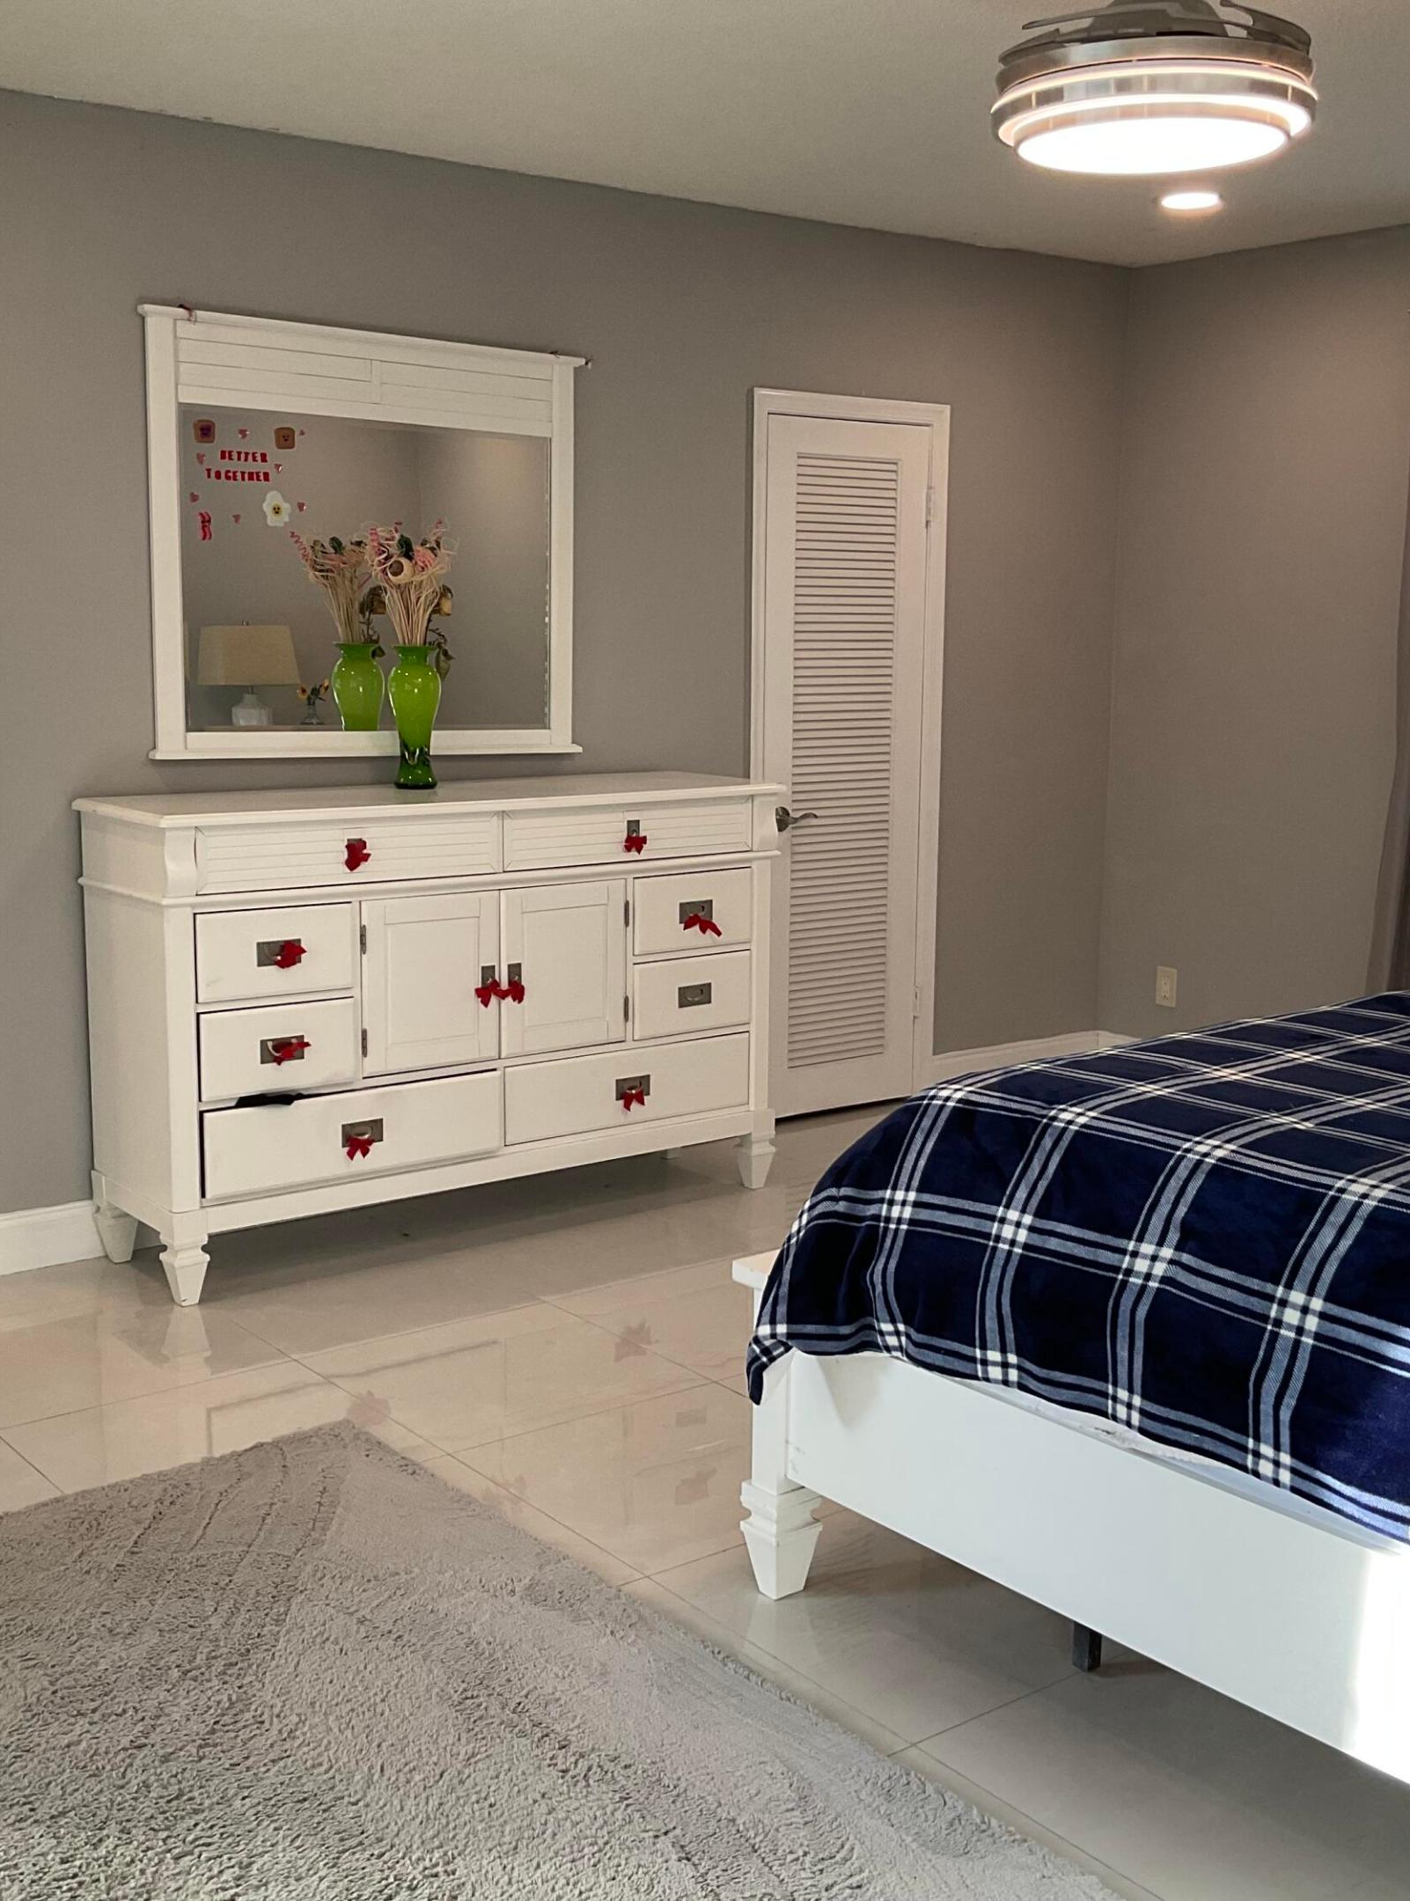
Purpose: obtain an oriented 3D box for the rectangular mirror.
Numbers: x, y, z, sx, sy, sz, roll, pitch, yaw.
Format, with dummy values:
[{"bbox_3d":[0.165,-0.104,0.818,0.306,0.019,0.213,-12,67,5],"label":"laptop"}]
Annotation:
[{"bbox_3d":[-0.800,-0.993,5.206,1.210,1.010,0.060,-7,12,-38],"label":"rectangular mirror"}]

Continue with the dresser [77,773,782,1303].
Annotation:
[{"bbox_3d":[-0.617,0.145,5.264,1.720,1.080,0.480,-7,12,-38],"label":"dresser"}]

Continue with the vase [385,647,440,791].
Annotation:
[{"bbox_3d":[-0.709,-0.566,5.171,0.131,0.345,0.131,1,9,0],"label":"vase"}]

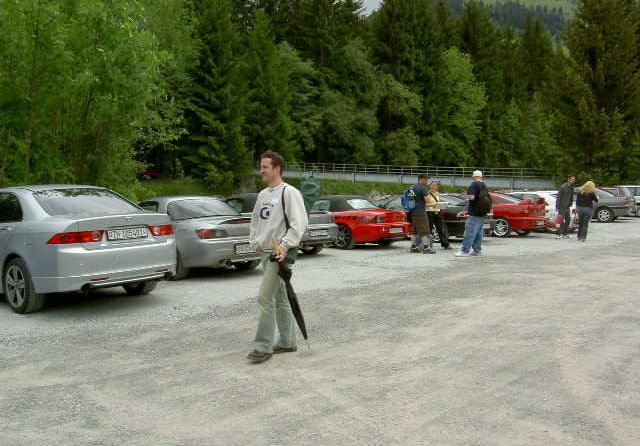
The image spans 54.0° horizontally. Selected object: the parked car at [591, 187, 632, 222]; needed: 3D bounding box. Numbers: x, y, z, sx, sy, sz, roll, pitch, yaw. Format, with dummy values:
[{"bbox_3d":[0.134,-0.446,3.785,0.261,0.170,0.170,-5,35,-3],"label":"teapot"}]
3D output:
[{"bbox_3d":[11.324,-0.803,27.679,4.500,1.420,1.730,2,4,33],"label":"parked car"}]

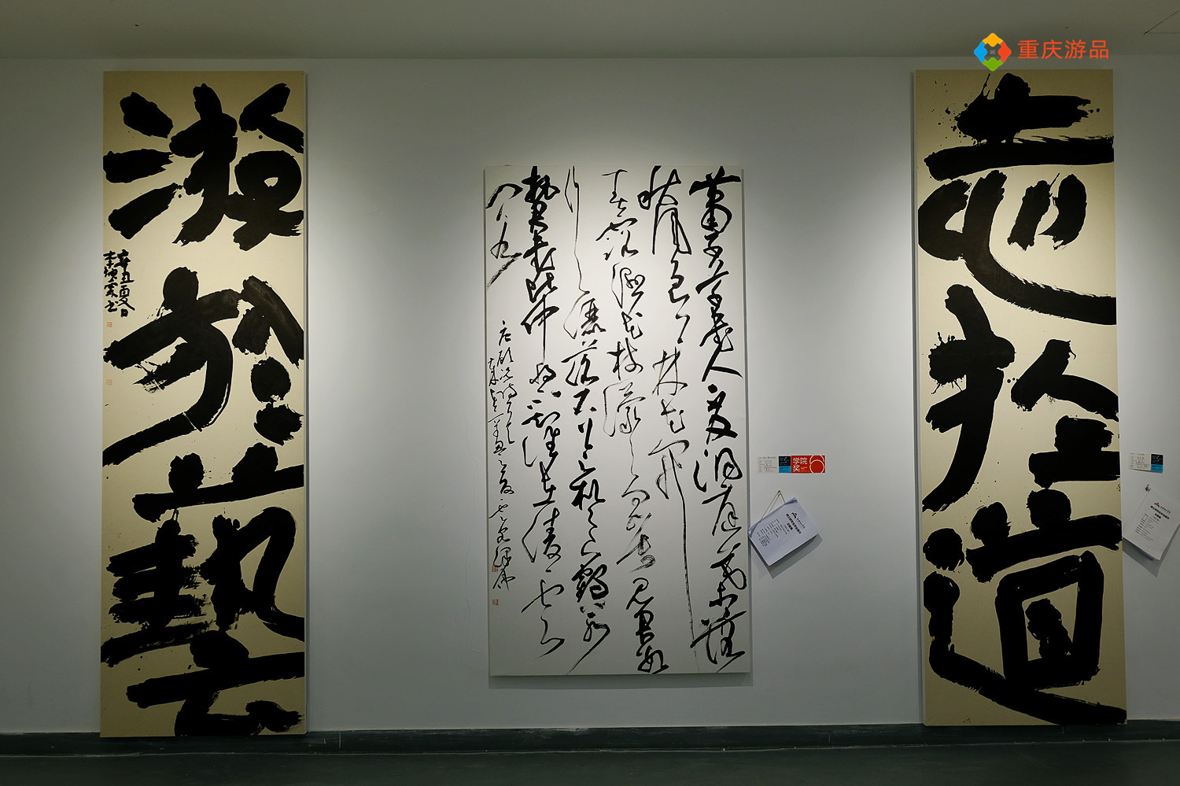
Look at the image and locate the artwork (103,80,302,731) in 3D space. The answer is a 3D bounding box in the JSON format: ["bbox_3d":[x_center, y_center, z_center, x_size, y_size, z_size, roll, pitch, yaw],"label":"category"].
[{"bbox_3d":[-1.908,0.041,5.037,0.996,3.284,0.040,0,-1,-1],"label":"artwork"}]

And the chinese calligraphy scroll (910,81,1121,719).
[{"bbox_3d":[2.159,0.010,5.106,1.000,3.282,0.040,0,-1,-1],"label":"chinese calligraphy scroll"}]

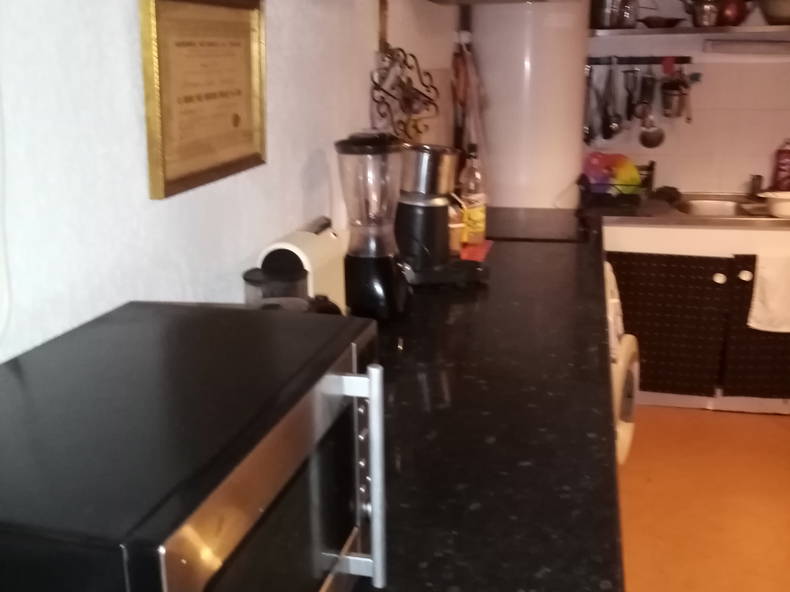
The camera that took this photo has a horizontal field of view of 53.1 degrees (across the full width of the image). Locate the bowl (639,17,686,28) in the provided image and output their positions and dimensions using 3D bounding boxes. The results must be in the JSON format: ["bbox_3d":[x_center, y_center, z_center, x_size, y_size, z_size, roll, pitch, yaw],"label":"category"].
[{"bbox_3d":[1.094,-1.119,3.237,0.190,0.050,0.190,3,16,13],"label":"bowl"}]

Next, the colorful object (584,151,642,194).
[{"bbox_3d":[0.925,-0.514,3.366,0.240,0.195,0.100,3,16,13],"label":"colorful object"}]

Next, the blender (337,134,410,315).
[{"bbox_3d":[-0.056,-0.172,1.878,0.160,0.420,0.160,0,16,0],"label":"blender"}]

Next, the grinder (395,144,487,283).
[{"bbox_3d":[0.128,-0.234,2.200,0.230,0.360,0.180,5,17,18],"label":"grinder"}]

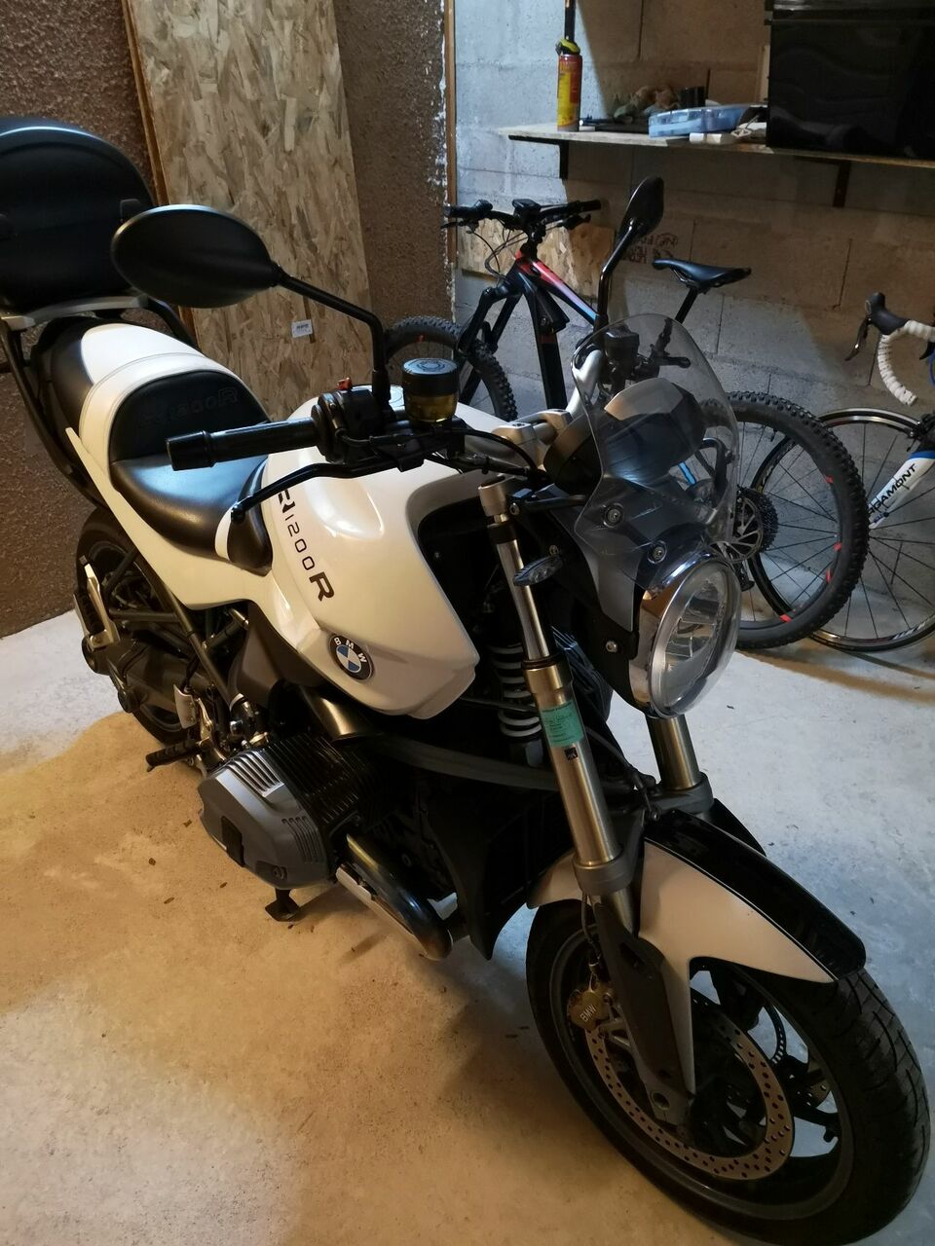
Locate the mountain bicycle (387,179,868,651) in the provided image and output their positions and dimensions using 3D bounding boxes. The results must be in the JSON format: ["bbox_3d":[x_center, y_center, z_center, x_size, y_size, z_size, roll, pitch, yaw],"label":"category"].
[{"bbox_3d":[0.326,-0.659,2.956,0.740,1.120,1.920,-25,38,-36],"label":"mountain bicycle"}]

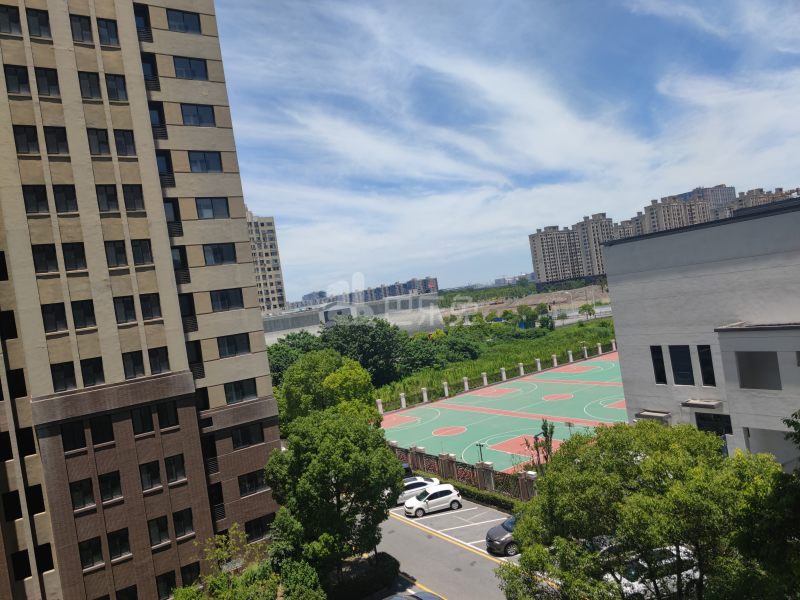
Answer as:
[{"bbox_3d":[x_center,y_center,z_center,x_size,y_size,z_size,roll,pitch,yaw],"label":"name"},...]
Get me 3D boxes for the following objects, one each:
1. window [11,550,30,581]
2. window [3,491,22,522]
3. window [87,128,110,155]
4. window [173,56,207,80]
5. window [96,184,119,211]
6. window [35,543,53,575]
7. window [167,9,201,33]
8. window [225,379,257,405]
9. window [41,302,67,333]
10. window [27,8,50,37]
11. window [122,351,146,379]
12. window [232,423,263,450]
[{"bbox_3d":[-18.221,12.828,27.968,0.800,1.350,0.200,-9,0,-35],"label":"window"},{"bbox_3d":[-18.929,10.088,28.241,0.617,1.379,0.150,-9,1,-35],"label":"window"},{"bbox_3d":[-15.703,-8.251,30.130,0.949,1.379,0.150,-9,1,-35],"label":"window"},{"bbox_3d":[-13.000,-14.427,36.122,1.973,1.287,0.150,-9,1,-35],"label":"window"},{"bbox_3d":[-15.042,-5.249,29.762,0.939,1.367,0.150,-9,1,-35],"label":"window"},{"bbox_3d":[-17.963,13.077,29.218,0.700,1.403,0.150,-9,1,-35],"label":"window"},{"bbox_3d":[-13.649,-17.611,36.710,2.029,1.345,0.150,-9,1,-35],"label":"window"},{"bbox_3d":[-10.241,5.898,37.271,2.036,1.319,0.150,-9,1,-35],"label":"window"},{"bbox_3d":[-16.738,0.893,28.046,0.956,1.367,0.150,-9,1,-35],"label":"window"},{"bbox_3d":[-17.827,-13.613,28.520,0.935,1.367,0.150,-9,1,-35],"label":"window"},{"bbox_3d":[-13.780,3.357,29.913,0.939,1.367,0.150,-9,1,-35],"label":"window"},{"bbox_3d":[-9.805,8.845,37.318,2.036,1.319,0.150,-9,1,-35],"label":"window"}]

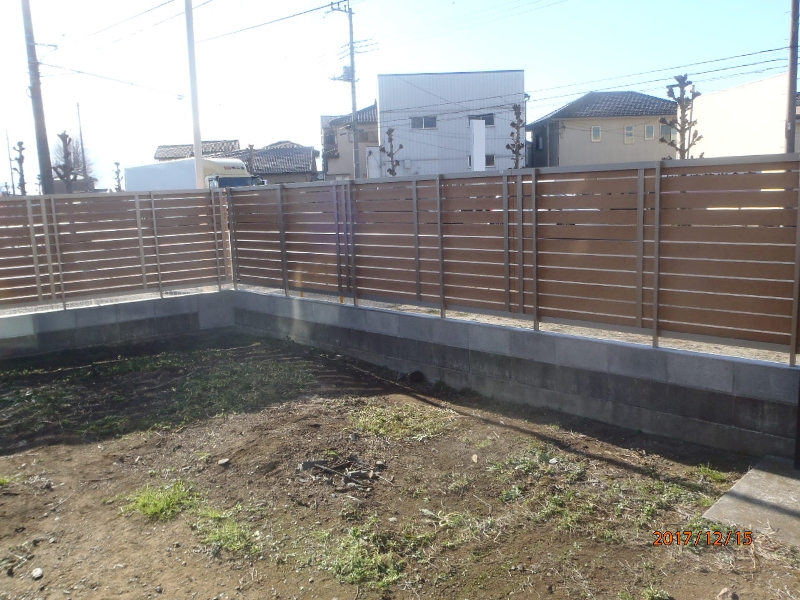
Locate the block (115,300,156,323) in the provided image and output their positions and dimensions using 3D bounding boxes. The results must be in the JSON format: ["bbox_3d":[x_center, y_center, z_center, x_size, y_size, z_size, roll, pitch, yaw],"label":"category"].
[{"bbox_3d":[-2.922,0.122,7.152,0.395,0.195,0.120,-8,11,-29],"label":"block"}]

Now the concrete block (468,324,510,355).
[{"bbox_3d":[0.741,0.310,5.150,0.395,0.195,0.120,7,13,43],"label":"concrete block"}]

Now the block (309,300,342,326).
[{"bbox_3d":[-0.698,0.139,6.521,0.390,0.190,0.120,7,13,44],"label":"block"}]

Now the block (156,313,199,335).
[{"bbox_3d":[-2.564,0.265,7.386,0.395,0.195,0.120,-8,11,-34],"label":"block"}]

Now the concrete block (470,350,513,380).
[{"bbox_3d":[0.754,0.508,5.175,0.390,0.190,0.120,7,13,44],"label":"concrete block"}]

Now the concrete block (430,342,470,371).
[{"bbox_3d":[0.460,0.472,5.457,0.395,0.195,0.120,7,13,43],"label":"concrete block"}]

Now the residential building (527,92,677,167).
[{"bbox_3d":[15.124,-11.113,47.139,10.800,7.772,8.000,-3,9,-3],"label":"residential building"}]

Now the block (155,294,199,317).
[{"bbox_3d":[-2.571,0.065,7.353,0.395,0.195,0.120,-8,11,-34],"label":"block"}]

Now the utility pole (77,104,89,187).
[{"bbox_3d":[-28.156,-12.528,57.836,0.280,9.888,0.280,-7,11,-25],"label":"utility pole"}]

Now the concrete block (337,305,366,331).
[{"bbox_3d":[-0.410,0.173,6.246,0.390,0.190,0.120,7,13,44],"label":"concrete block"}]

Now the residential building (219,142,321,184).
[{"bbox_3d":[-11.455,-10.567,55.943,8.800,5.900,8.000,-2,10,0],"label":"residential building"}]

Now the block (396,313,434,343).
[{"bbox_3d":[0.169,0.242,5.693,0.390,0.190,0.120,7,13,44],"label":"block"}]

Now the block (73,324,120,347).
[{"bbox_3d":[-3.282,0.360,7.045,0.390,0.190,0.120,-8,11,-31],"label":"block"}]

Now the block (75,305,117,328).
[{"bbox_3d":[-3.245,0.164,6.899,0.395,0.195,0.120,-8,11,-34],"label":"block"}]

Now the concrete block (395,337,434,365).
[{"bbox_3d":[0.176,0.439,5.713,0.395,0.195,0.120,7,13,43],"label":"concrete block"}]

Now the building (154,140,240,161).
[{"bbox_3d":[-22.582,-14.042,74.104,9.600,7.555,7.800,-2,9,0],"label":"building"}]

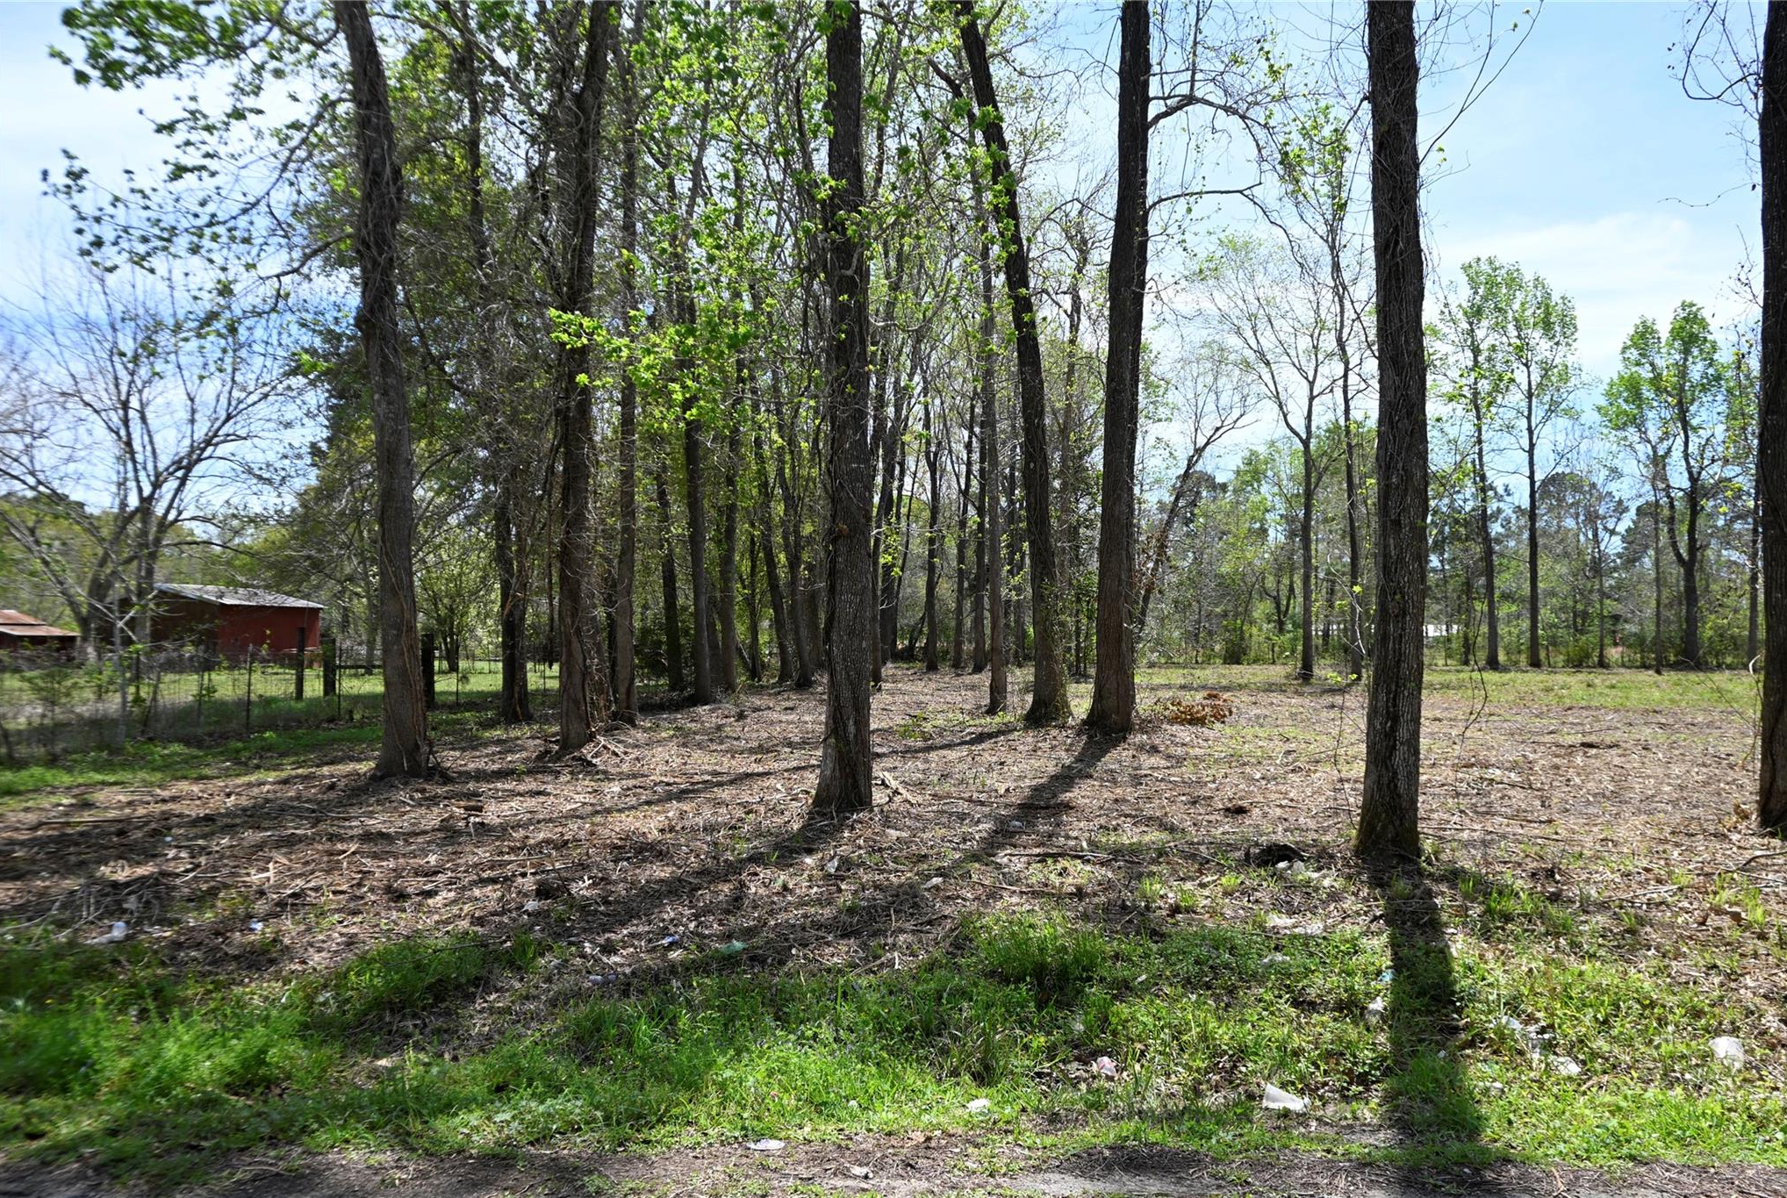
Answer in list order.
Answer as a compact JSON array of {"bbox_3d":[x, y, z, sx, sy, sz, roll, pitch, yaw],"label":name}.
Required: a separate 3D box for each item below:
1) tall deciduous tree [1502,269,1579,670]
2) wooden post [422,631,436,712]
[{"bbox_3d":[20.149,-4.049,42.000,2.600,12.500,2.600,0,-1,0],"label":"tall deciduous tree"},{"bbox_3d":[-7.683,1.185,22.300,0.200,1.350,0.200,0,-1,0],"label":"wooden post"}]

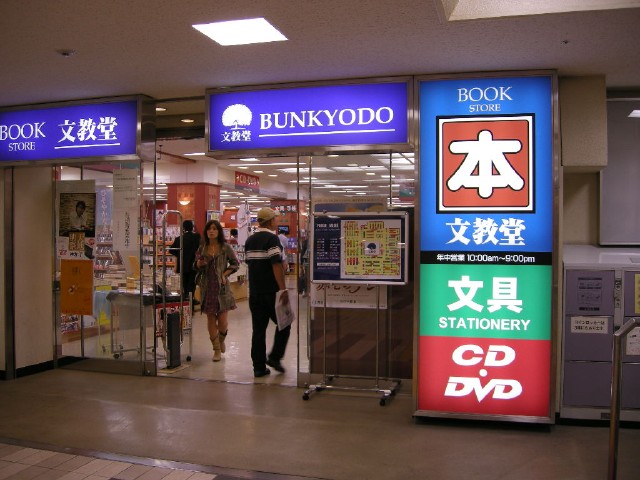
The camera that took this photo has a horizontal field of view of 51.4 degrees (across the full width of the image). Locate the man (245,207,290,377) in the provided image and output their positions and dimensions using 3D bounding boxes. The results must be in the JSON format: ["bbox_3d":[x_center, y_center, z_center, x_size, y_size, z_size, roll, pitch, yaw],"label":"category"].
[{"bbox_3d":[-0.543,0.546,6.889,0.400,1.730,0.500,-1,1,-45],"label":"man"}]

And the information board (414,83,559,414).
[{"bbox_3d":[1.251,0.071,5.040,1.040,2.580,0.250,0,1,15],"label":"information board"}]

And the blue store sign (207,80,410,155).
[{"bbox_3d":[-0.080,-0.991,5.404,1.700,0.545,0.250,0,1,15],"label":"blue store sign"}]

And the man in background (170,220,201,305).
[{"bbox_3d":[-2.352,0.511,11.590,0.550,1.690,0.380,0,1,-5],"label":"man in background"}]

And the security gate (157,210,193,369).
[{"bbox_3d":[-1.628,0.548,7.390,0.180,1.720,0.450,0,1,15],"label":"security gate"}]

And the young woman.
[{"bbox_3d":[-1.192,0.595,7.740,0.520,1.620,0.400,0,1,0],"label":"young woman"}]

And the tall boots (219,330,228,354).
[{"bbox_3d":[-1.153,1.212,7.950,0.115,0.290,0.240,0,1,-2],"label":"tall boots"}]

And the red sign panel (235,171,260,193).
[{"bbox_3d":[-1.547,-1.233,14.200,0.060,0.370,1.350,0,1,15],"label":"red sign panel"}]

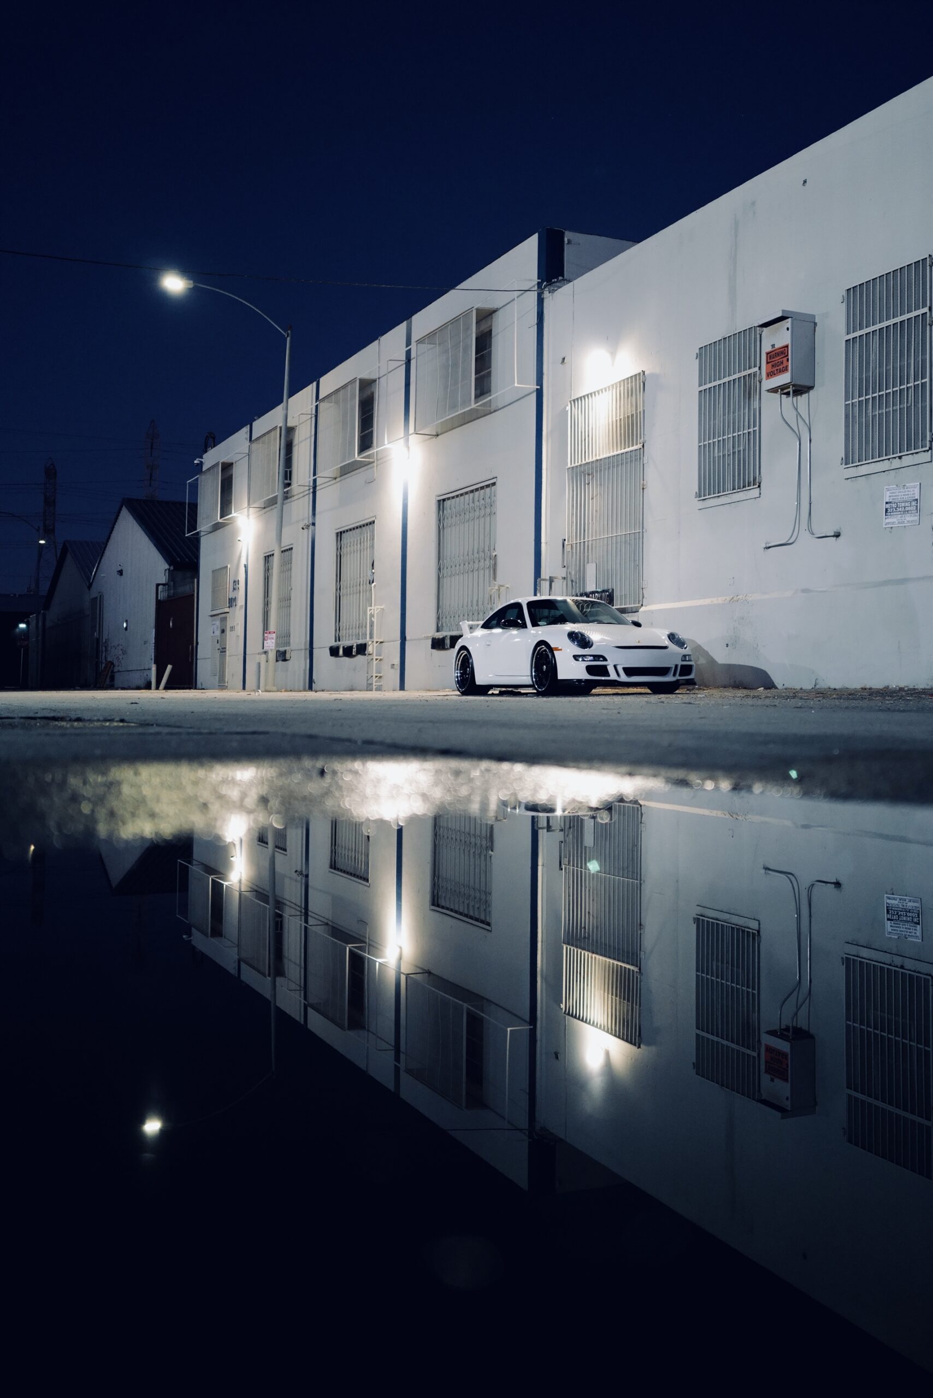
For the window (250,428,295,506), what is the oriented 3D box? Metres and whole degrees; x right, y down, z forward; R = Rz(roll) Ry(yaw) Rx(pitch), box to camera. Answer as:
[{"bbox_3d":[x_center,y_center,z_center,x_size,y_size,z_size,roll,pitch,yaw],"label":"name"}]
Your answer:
[{"bbox_3d":[-5.315,-6.353,29.981,0.500,1.870,2.350,1,0,-30],"label":"window"}]

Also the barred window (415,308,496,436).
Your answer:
[{"bbox_3d":[-0.214,-6.105,20.538,0.475,1.787,2.332,1,0,-30],"label":"barred window"}]

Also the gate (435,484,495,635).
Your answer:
[{"bbox_3d":[-0.006,-2.715,21.132,0.120,2.700,2.330,1,0,-30],"label":"gate"}]

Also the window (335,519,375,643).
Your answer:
[{"bbox_3d":[-2.597,-2.684,25.274,0.120,2.657,2.202,1,0,-30],"label":"window"}]

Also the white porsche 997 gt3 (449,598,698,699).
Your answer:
[{"bbox_3d":[1.200,-0.683,14.200,1.820,1.280,4.450,1,0,-22],"label":"white porsche 997 gt3"}]

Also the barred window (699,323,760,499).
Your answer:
[{"bbox_3d":[3.472,-3.747,14.374,0.080,2.071,1.142,1,0,-30],"label":"barred window"}]

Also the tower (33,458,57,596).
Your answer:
[{"bbox_3d":[-78.553,-23.160,205.000,8.500,44.000,9.000,1,0,-23],"label":"tower"}]

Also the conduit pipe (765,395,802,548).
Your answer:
[{"bbox_3d":[3.819,-2.786,13.506,0.310,1.787,0.596,1,0,-30],"label":"conduit pipe"}]

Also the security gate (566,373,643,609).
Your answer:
[{"bbox_3d":[2.129,-3.057,16.730,0.080,3.480,1.927,1,0,-30],"label":"security gate"}]

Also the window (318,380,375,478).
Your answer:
[{"bbox_3d":[-2.766,-6.182,25.048,0.475,1.767,2.319,1,0,-30],"label":"window"}]

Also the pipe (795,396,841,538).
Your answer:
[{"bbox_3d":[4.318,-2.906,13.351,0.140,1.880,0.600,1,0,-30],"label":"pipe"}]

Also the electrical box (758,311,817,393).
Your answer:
[{"bbox_3d":[3.987,-4.304,13.560,0.530,0.890,0.470,1,0,-30],"label":"electrical box"}]

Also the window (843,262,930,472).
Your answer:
[{"bbox_3d":[4.833,-3.857,12.570,0.100,2.170,1.200,1,0,-30],"label":"window"}]

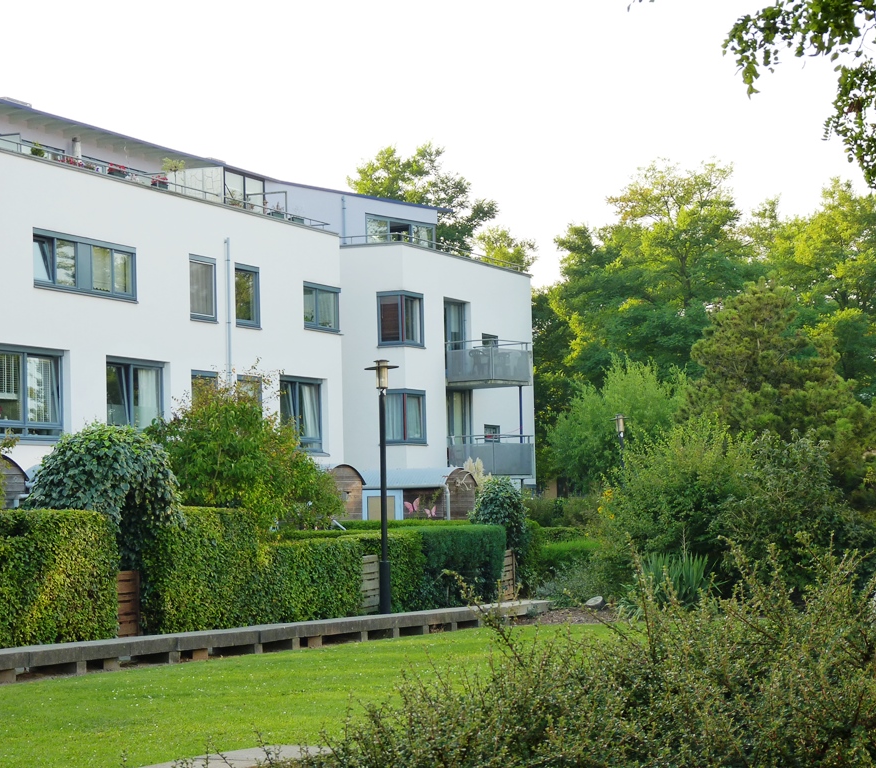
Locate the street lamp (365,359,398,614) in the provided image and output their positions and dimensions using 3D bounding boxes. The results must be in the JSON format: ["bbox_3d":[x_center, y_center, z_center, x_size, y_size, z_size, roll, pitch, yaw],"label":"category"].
[{"bbox_3d":[-0.704,1.453,32.290,0.450,3.510,0.450,-1,-3,0],"label":"street lamp"}]

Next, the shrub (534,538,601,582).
[{"bbox_3d":[2.400,3.391,45.994,1.300,0.850,1.200,-1,-3,0],"label":"shrub"}]

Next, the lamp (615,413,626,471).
[{"bbox_3d":[3.938,2.385,52.942,0.450,3.470,0.450,-1,-3,0],"label":"lamp"}]

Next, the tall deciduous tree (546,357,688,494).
[{"bbox_3d":[4.520,1.932,61.962,3.700,5.230,3.600,-1,-3,0],"label":"tall deciduous tree"}]

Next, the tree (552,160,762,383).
[{"bbox_3d":[8.684,-1.260,97.843,8.600,14.930,8.600,-1,-3,0],"label":"tree"}]

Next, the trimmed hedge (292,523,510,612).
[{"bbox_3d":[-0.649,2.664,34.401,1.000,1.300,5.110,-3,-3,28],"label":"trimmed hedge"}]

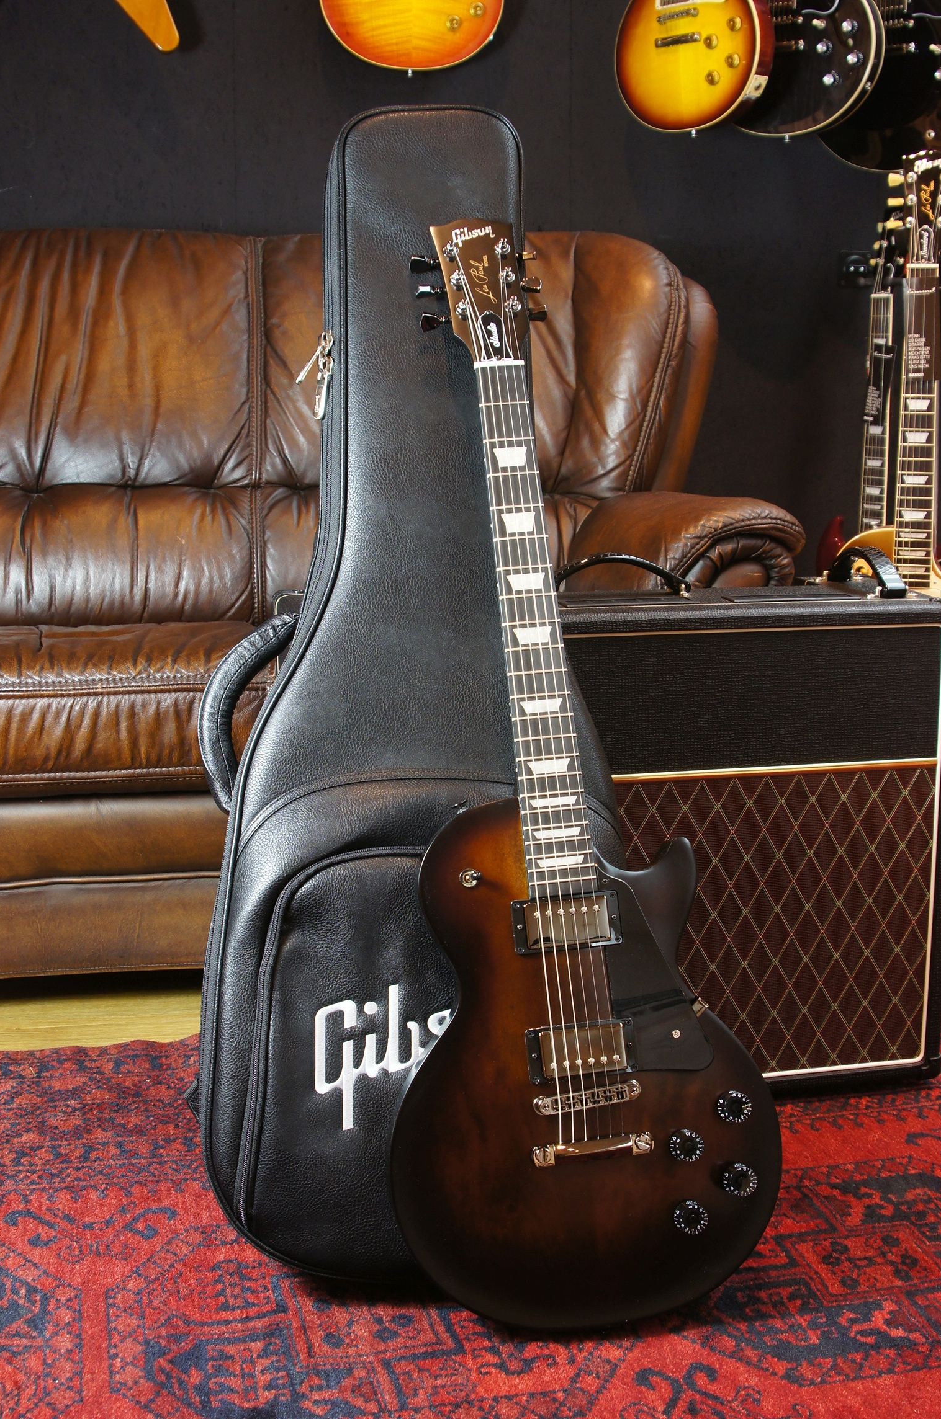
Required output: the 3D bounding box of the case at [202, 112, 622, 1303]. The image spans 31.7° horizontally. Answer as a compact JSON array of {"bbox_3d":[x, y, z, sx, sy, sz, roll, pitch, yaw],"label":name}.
[{"bbox_3d":[-0.053,-0.031,1.535,0.400,1.065,0.130,0,-9,-7],"label":"case"}]

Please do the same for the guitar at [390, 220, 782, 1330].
[{"bbox_3d":[0.056,0.023,1.421,0.328,0.987,0.097,-5,-11,-8],"label":"guitar"}]

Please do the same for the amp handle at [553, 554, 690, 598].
[{"bbox_3d":[0.164,-0.153,1.878,0.182,0.052,0.029,-2,10,-11],"label":"amp handle"}]

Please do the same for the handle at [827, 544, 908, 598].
[{"bbox_3d":[0.471,-0.171,1.971,0.029,0.053,0.185,-2,10,-10],"label":"handle"}]

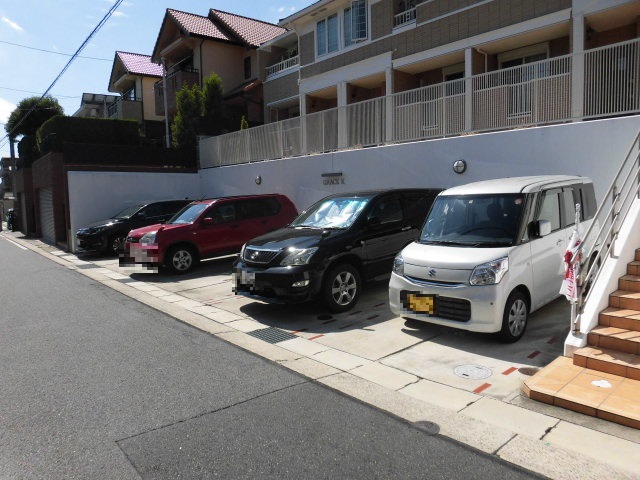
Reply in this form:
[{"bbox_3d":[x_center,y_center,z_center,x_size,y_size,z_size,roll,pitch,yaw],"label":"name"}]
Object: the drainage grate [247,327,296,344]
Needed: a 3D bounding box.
[{"bbox_3d":[-0.550,1.122,5.153,0.380,0.040,0.550,-6,7,-43],"label":"drainage grate"}]

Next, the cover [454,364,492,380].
[{"bbox_3d":[1.336,1.166,3.863,0.360,0.030,0.360,-1,5,0],"label":"cover"}]

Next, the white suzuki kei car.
[{"bbox_3d":[2.382,0.063,5.769,3.395,1.735,1.475,-7,7,-42],"label":"white suzuki kei car"}]

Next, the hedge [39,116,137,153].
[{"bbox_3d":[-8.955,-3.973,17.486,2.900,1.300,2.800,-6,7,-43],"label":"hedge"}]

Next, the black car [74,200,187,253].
[{"bbox_3d":[-6.153,-0.541,15.607,1.835,1.690,4.720,3,7,40],"label":"black car"}]

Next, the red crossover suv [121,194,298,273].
[{"bbox_3d":[-2.641,-0.237,11.060,1.785,1.690,4.590,3,7,44],"label":"red crossover suv"}]

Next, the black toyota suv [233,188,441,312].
[{"bbox_3d":[0.795,-0.012,7.448,4.735,1.680,1.845,-6,7,-41],"label":"black toyota suv"}]

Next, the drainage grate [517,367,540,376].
[{"bbox_3d":[1.815,1.148,3.836,0.220,0.025,0.220,-6,7,-43],"label":"drainage grate"}]

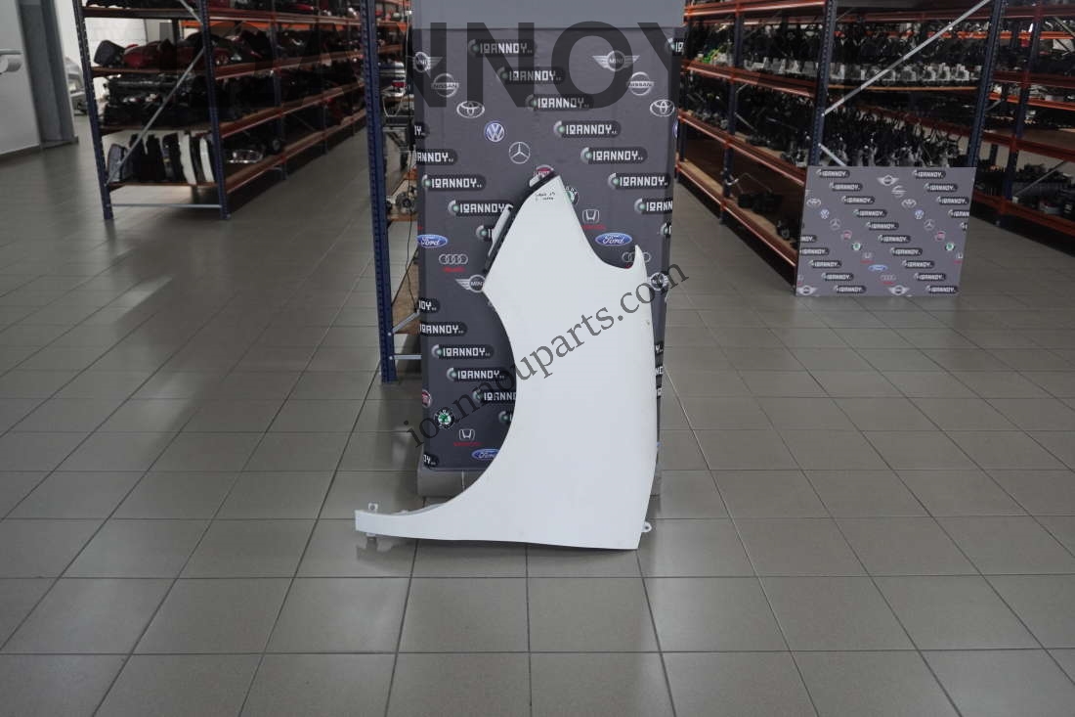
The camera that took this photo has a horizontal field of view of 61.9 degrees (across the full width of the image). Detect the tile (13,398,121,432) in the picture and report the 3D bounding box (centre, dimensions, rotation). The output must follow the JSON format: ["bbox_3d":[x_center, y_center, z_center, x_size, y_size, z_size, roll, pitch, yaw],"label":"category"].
[{"bbox_3d":[-1.701,0.209,3.269,0.298,0.010,0.298,0,20,-2],"label":"tile"}]

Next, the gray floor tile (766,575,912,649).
[{"bbox_3d":[0.738,0.634,2.237,0.301,0.010,0.301,0,20,-2],"label":"gray floor tile"}]

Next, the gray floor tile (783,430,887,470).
[{"bbox_3d":[1.005,0.317,3.061,0.298,0.010,0.298,0,20,-2],"label":"gray floor tile"}]

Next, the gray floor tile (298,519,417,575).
[{"bbox_3d":[-0.480,0.523,2.464,0.300,0.010,0.300,0,20,-2],"label":"gray floor tile"}]

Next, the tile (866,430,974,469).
[{"bbox_3d":[1.312,0.319,3.088,0.300,0.010,0.300,0,20,-2],"label":"tile"}]

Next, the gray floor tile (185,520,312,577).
[{"bbox_3d":[-0.781,0.522,2.455,0.300,0.010,0.300,0,20,-2],"label":"gray floor tile"}]

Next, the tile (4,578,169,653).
[{"bbox_3d":[-1.078,0.626,2.168,0.300,0.010,0.300,0,20,-2],"label":"tile"}]

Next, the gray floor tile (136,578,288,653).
[{"bbox_3d":[-0.772,0.623,2.167,0.298,0.010,0.298,0,20,-2],"label":"gray floor tile"}]

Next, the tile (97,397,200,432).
[{"bbox_3d":[-1.412,0.211,3.293,0.300,0.010,0.300,0,20,-2],"label":"tile"}]

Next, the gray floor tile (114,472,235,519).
[{"bbox_3d":[-1.087,0.416,2.722,0.298,0.010,0.298,0,20,-2],"label":"gray floor tile"}]

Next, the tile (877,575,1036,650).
[{"bbox_3d":[1.042,0.635,2.245,0.301,0.010,0.301,0,20,-2],"label":"tile"}]

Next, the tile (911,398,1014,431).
[{"bbox_3d":[1.597,0.215,3.359,0.298,0.010,0.298,0,20,-2],"label":"tile"}]

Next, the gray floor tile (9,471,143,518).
[{"bbox_3d":[-1.404,0.421,2.750,0.301,0.010,0.301,0,20,-2],"label":"gray floor tile"}]

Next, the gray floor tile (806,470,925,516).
[{"bbox_3d":[1.027,0.426,2.816,0.301,0.010,0.301,0,20,-2],"label":"gray floor tile"}]

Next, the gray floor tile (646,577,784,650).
[{"bbox_3d":[0.428,0.625,2.200,0.298,0.010,0.298,0,20,-2],"label":"gray floor tile"}]

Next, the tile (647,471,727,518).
[{"bbox_3d":[0.419,0.425,2.799,0.301,0.010,0.301,0,20,-2],"label":"tile"}]

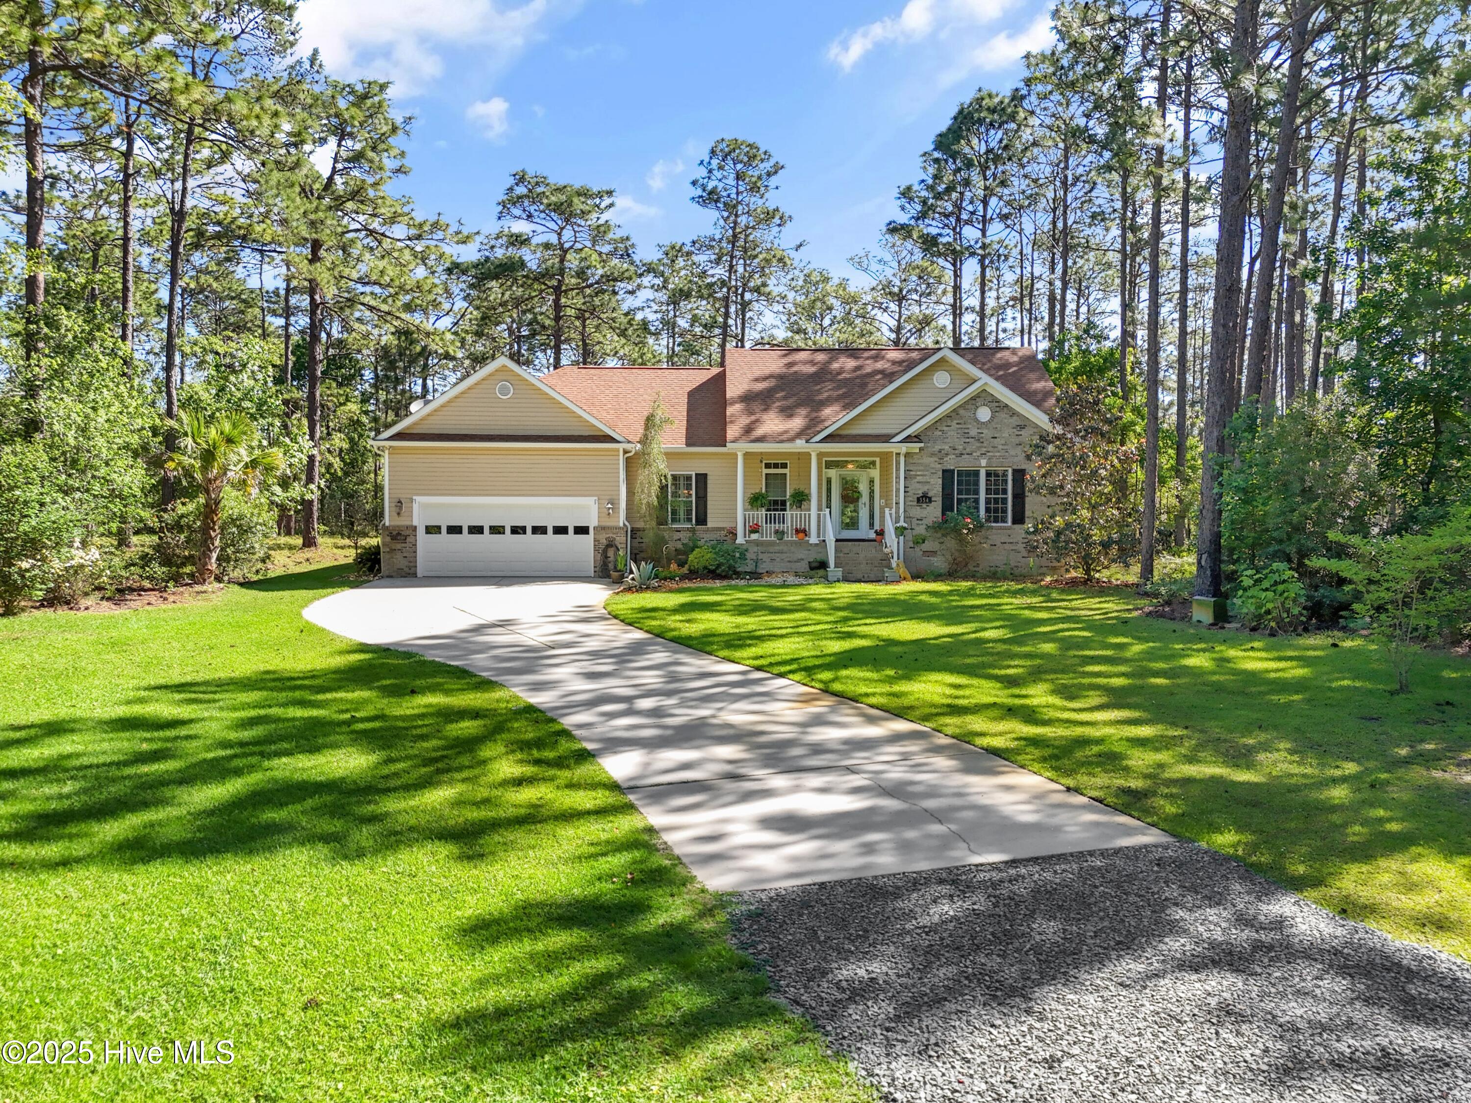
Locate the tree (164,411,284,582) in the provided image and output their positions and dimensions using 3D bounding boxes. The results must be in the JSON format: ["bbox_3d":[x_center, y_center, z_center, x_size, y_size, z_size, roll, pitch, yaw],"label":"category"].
[{"bbox_3d":[-13.352,-1.388,26.666,3.057,4.554,2.900,0,4,0],"label":"tree"}]

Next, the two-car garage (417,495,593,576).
[{"bbox_3d":[-6.527,-0.393,29.084,5.081,2.259,0.150,0,4,0],"label":"two-car garage"}]

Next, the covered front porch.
[{"bbox_3d":[2.476,-1.191,30.085,5.115,3.726,2.200,0,4,0],"label":"covered front porch"}]

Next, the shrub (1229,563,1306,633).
[{"bbox_3d":[9.620,0.790,18.488,1.348,1.244,1.250,0,4,0],"label":"shrub"}]

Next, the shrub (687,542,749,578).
[{"bbox_3d":[-0.516,0.245,28.673,1.708,1.040,1.400,0,4,0],"label":"shrub"}]

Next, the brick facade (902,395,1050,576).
[{"bbox_3d":[7.024,-1.876,29.240,4.672,5.201,0.300,0,4,0],"label":"brick facade"}]

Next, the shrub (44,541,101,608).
[{"bbox_3d":[-14.408,0.478,22.275,1.276,1.386,1.300,0,4,0],"label":"shrub"}]

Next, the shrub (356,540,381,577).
[{"bbox_3d":[-10.676,0.190,30.173,1.100,0.959,1.100,0,4,0],"label":"shrub"}]

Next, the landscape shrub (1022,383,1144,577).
[{"bbox_3d":[9.460,-1.910,27.835,3.164,5.447,2.900,0,4,0],"label":"landscape shrub"}]

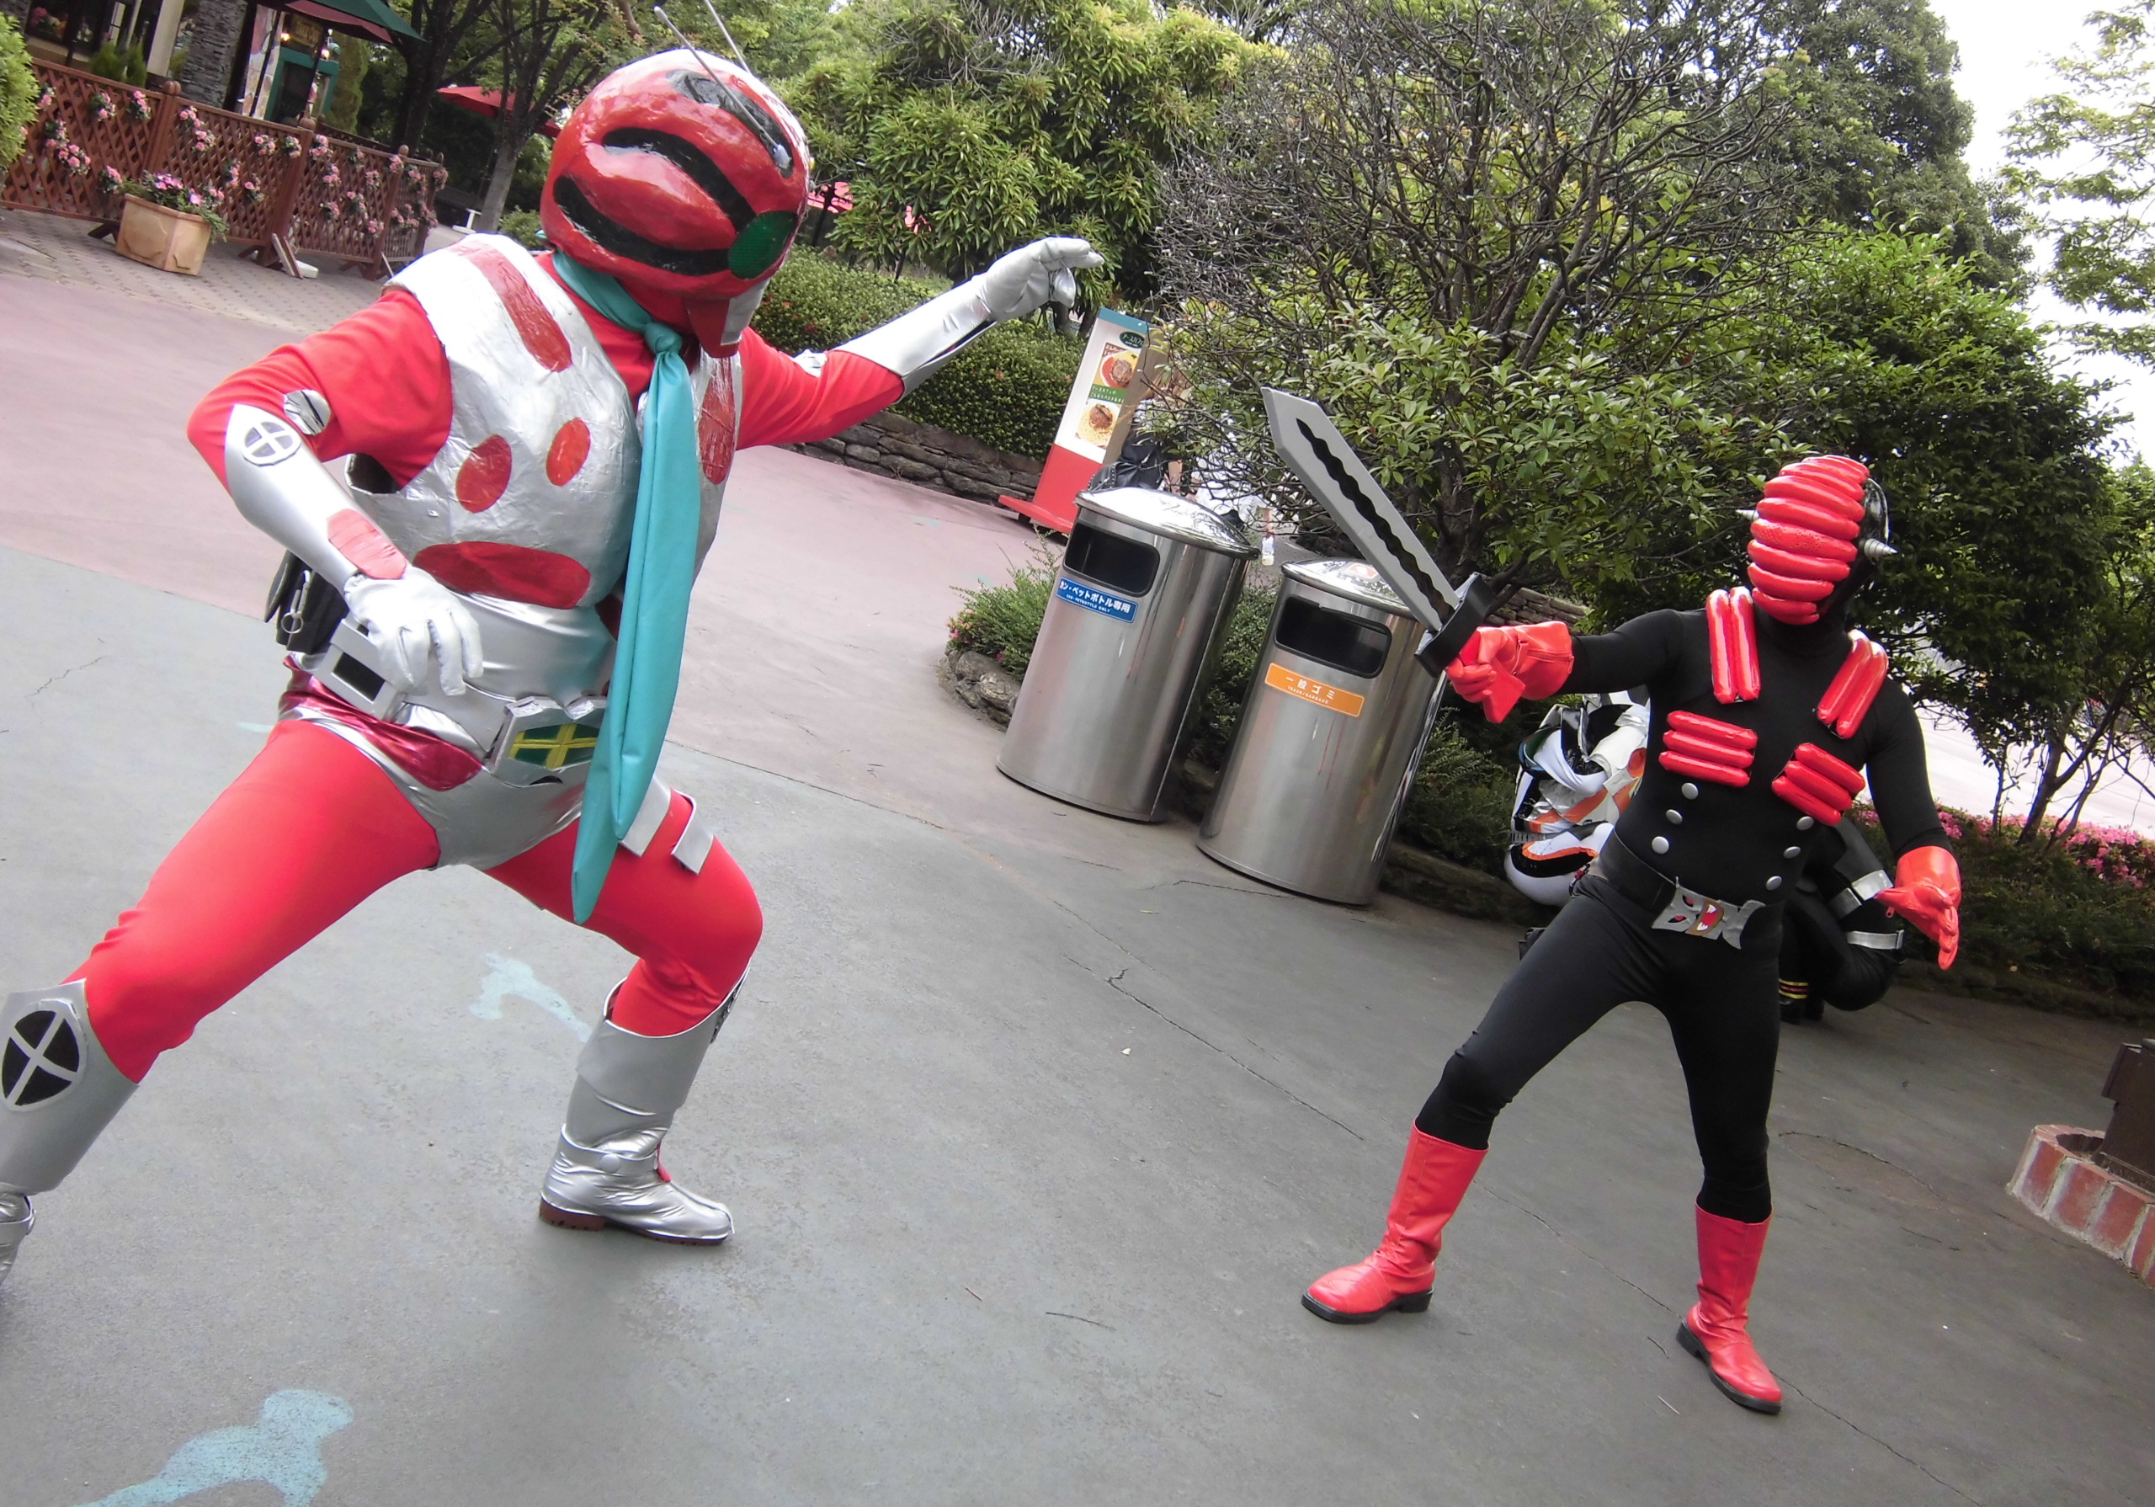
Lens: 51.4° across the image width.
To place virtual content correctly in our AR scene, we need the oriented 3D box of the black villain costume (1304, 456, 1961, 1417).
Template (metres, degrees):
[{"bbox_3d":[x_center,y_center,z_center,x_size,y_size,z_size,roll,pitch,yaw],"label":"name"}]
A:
[{"bbox_3d":[1.017,0.273,3.791,0.950,1.600,0.780,21,11,15],"label":"black villain costume"}]

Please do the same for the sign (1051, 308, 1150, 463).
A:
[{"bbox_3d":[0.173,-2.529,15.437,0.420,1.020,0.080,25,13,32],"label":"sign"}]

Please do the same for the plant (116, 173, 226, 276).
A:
[{"bbox_3d":[-5.460,-3.153,13.485,0.450,0.470,0.450,21,11,14],"label":"plant"}]

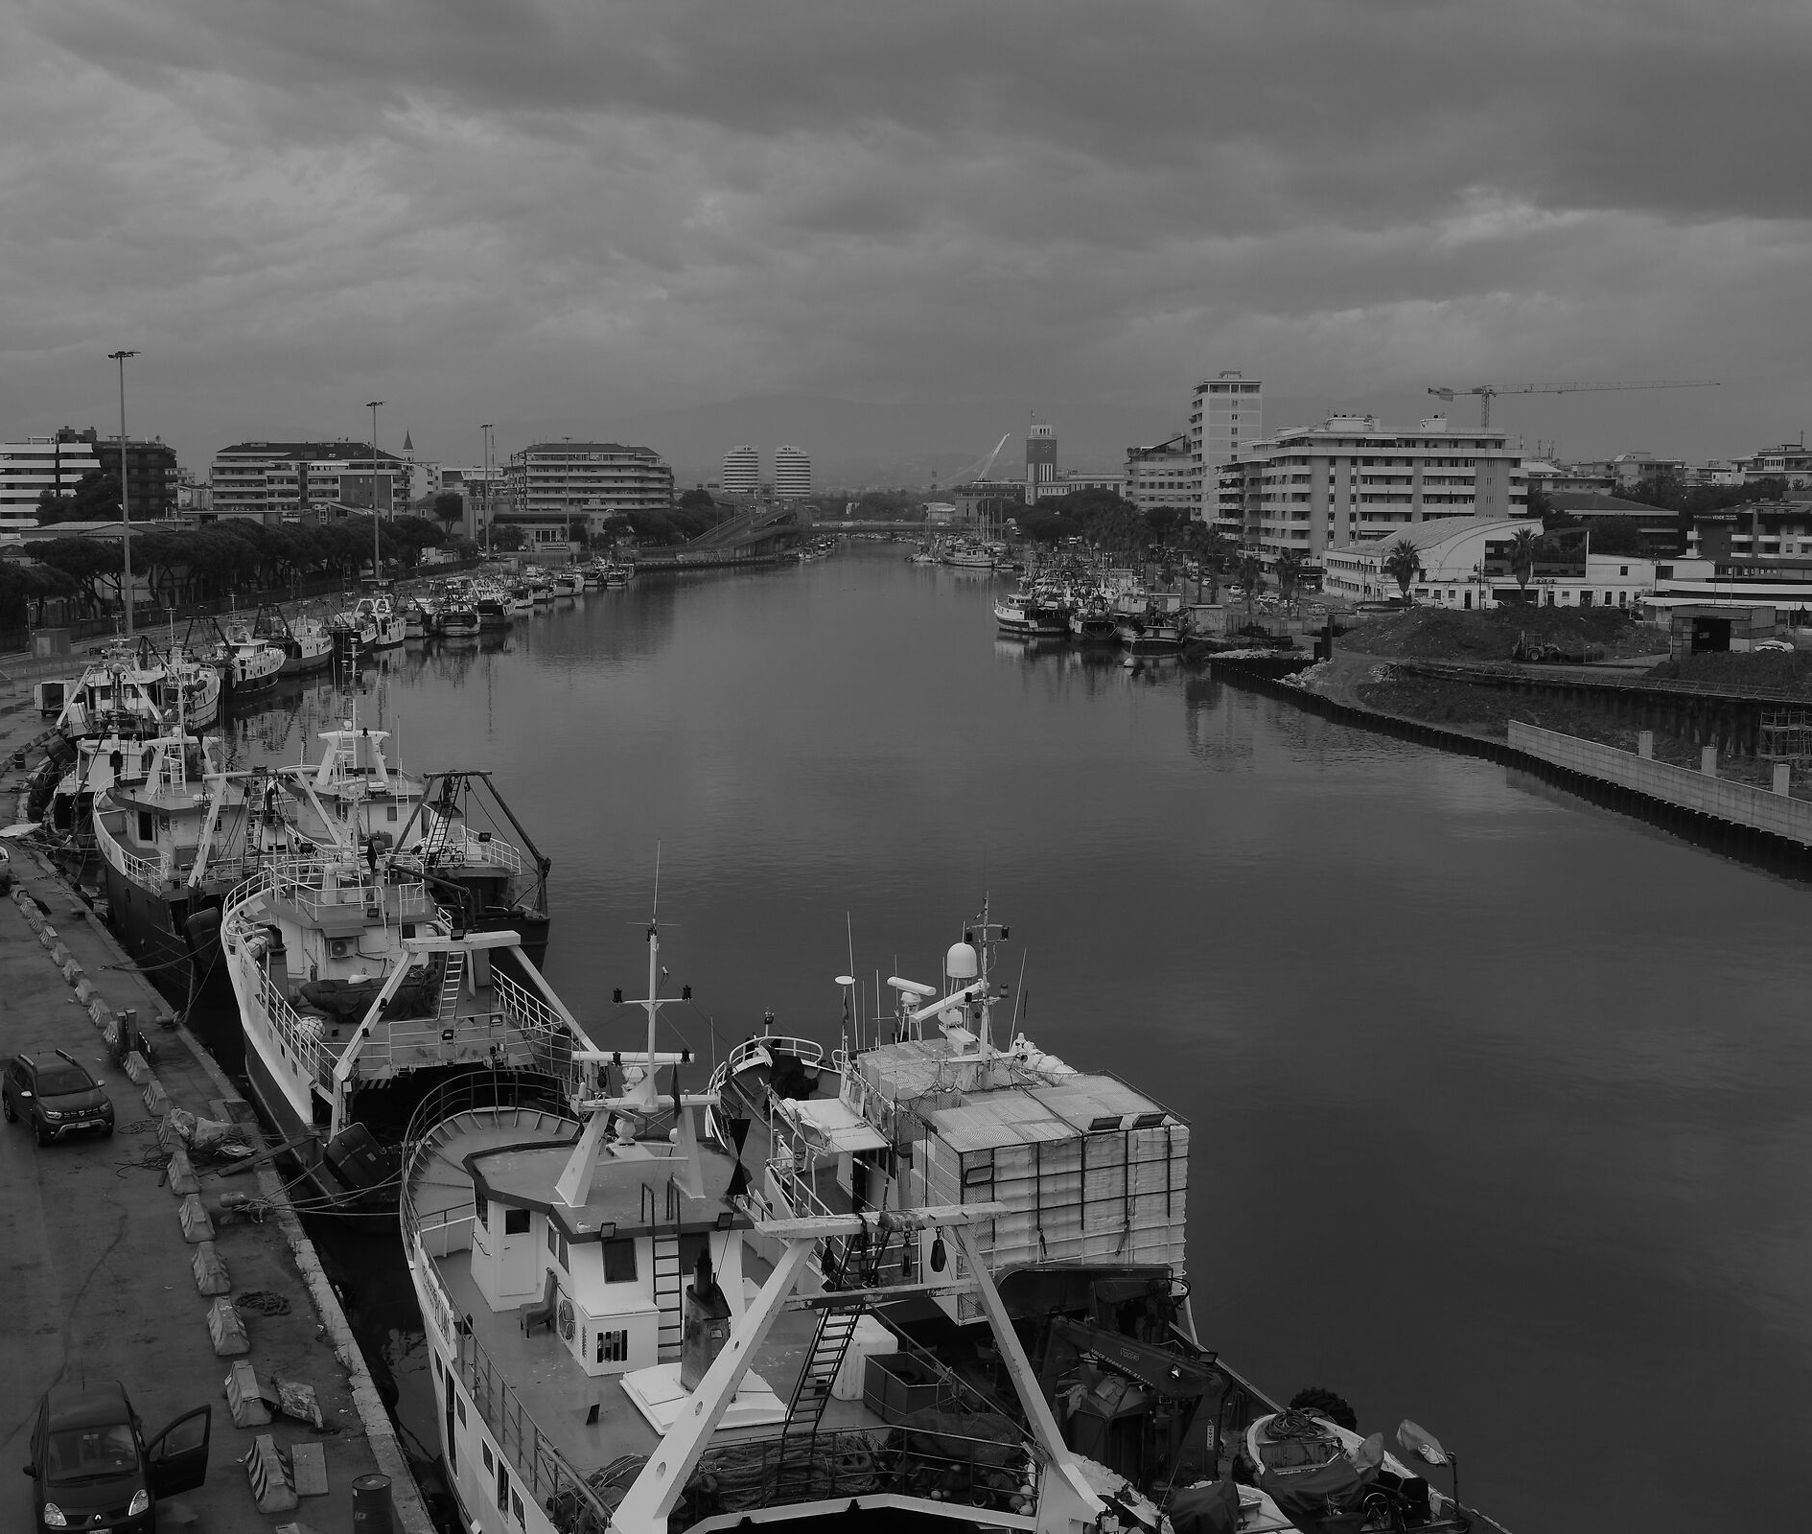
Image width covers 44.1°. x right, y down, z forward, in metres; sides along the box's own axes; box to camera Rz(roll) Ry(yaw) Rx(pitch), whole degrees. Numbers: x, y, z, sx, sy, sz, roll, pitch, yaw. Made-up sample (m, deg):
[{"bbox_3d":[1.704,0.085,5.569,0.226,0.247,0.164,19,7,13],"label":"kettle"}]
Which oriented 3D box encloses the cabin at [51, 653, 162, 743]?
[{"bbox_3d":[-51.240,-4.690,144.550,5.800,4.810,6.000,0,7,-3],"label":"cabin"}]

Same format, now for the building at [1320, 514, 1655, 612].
[{"bbox_3d":[88.030,-31.790,342.650,39.500,13.600,42.000,1,7,2],"label":"building"}]

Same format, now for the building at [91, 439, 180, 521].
[{"bbox_3d":[-166.600,-56.750,483.690,16.500,26.000,12.000,0,7,0],"label":"building"}]

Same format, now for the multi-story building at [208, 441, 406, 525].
[{"bbox_3d":[-153.290,-69.640,576.980,46.470,27.880,20.000,1,7,2],"label":"multi-story building"}]

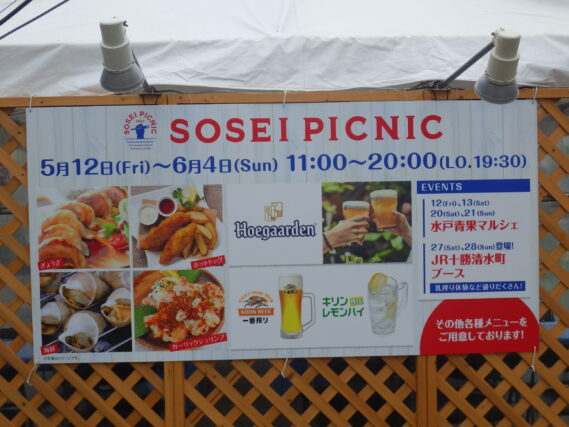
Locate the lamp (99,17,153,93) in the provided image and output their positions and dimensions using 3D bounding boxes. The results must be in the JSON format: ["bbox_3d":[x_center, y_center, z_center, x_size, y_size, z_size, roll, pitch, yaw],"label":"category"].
[{"bbox_3d":[-0.476,-0.454,1.980,0.140,0.205,0.150,-1,45,3],"label":"lamp"}]

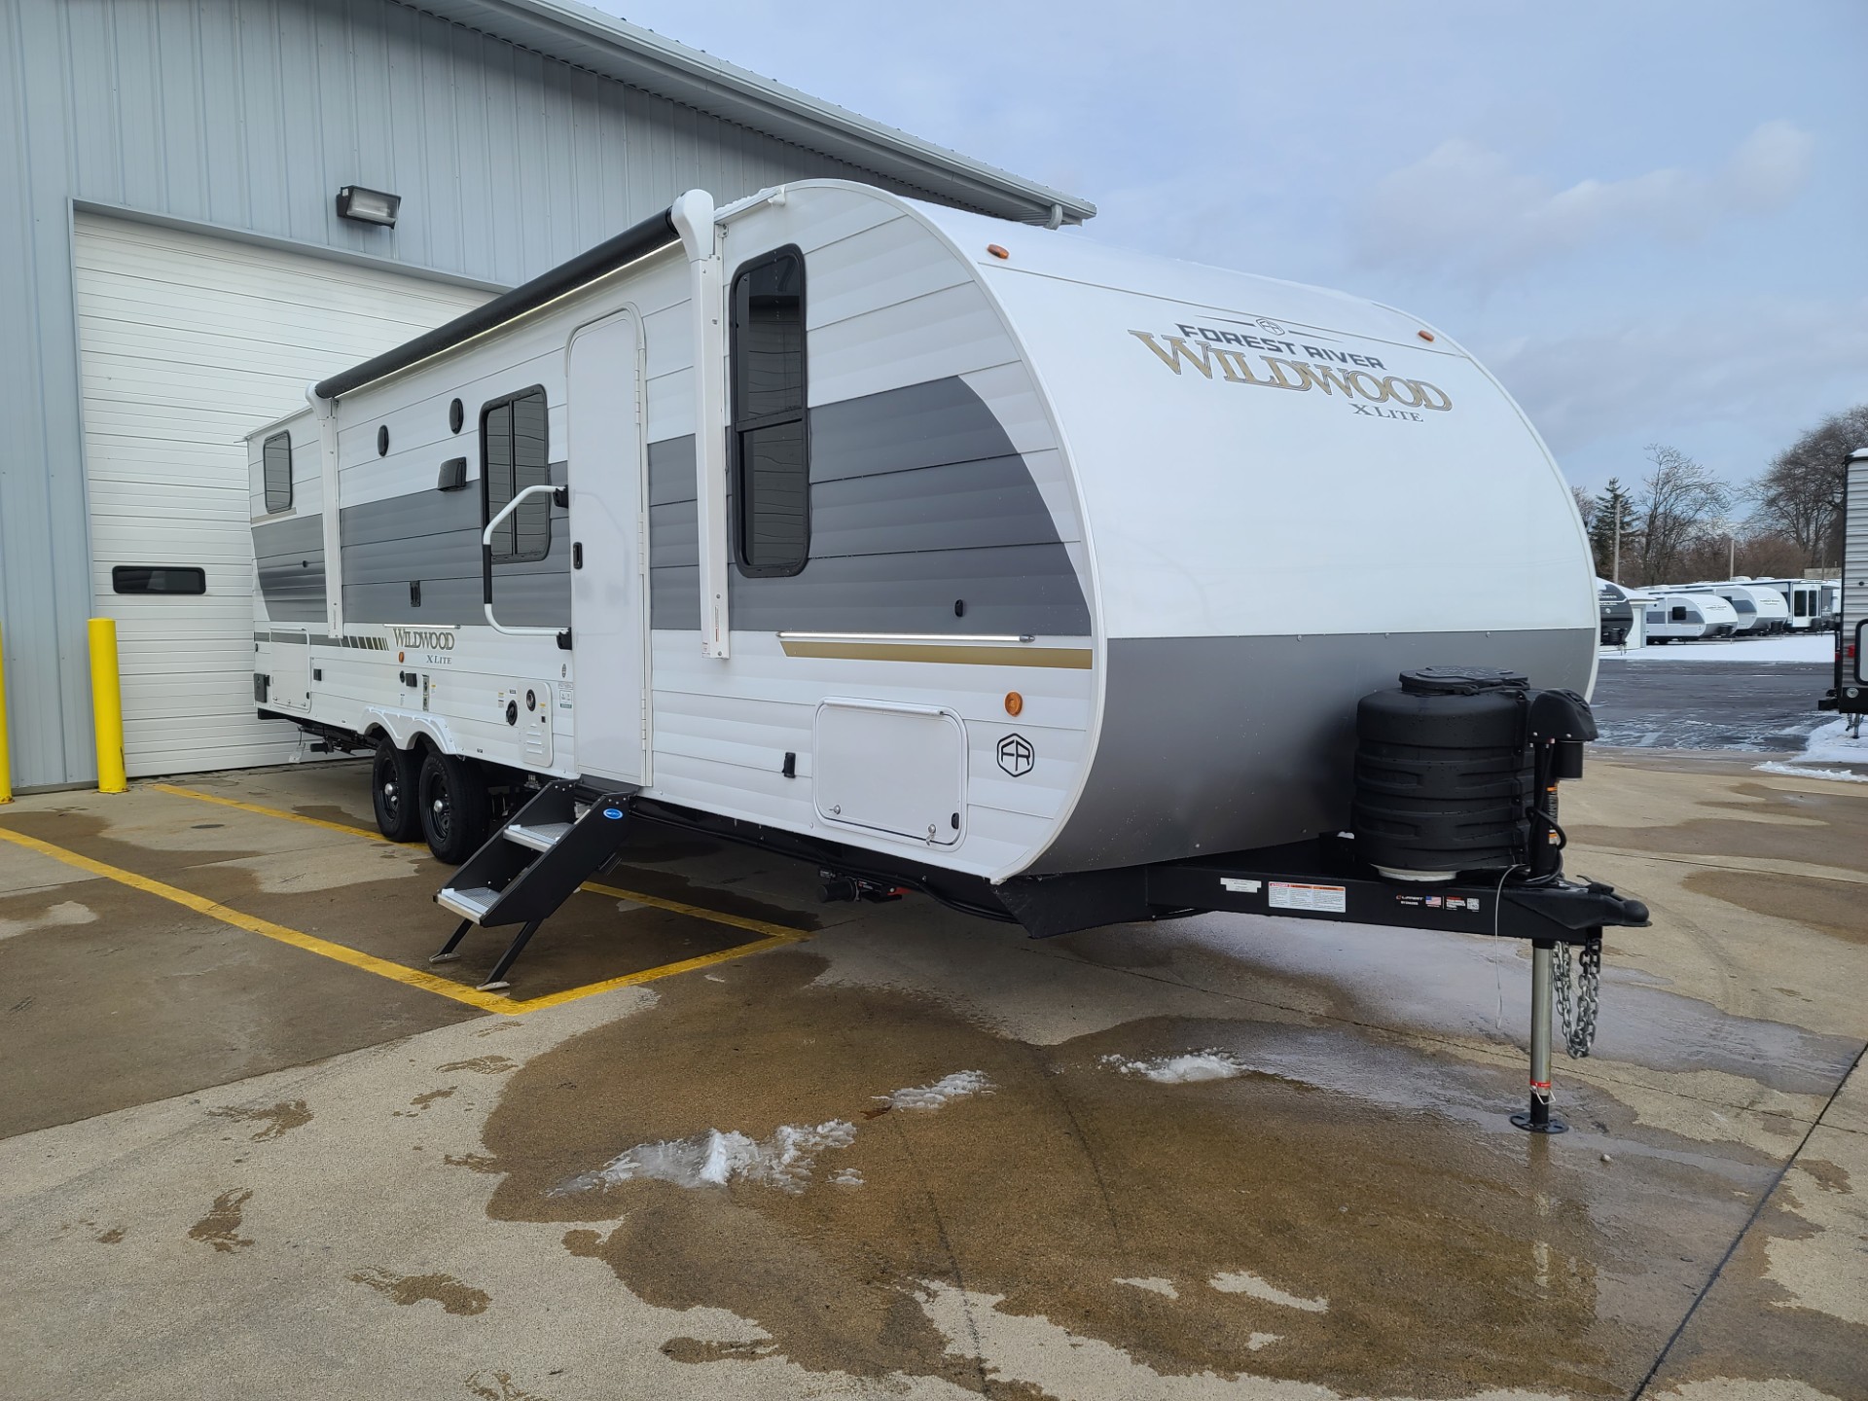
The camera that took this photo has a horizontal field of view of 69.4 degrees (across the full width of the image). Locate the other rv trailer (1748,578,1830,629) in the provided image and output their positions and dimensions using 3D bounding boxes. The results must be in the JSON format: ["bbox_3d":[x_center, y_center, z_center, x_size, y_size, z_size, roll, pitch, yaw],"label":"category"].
[{"bbox_3d":[52.900,-6.240,88.800,2.500,3.500,11.000,-1,4,-17],"label":"other rv trailer"}]

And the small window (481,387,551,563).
[{"bbox_3d":[-1.878,-0.992,6.029,0.060,0.754,0.783,-3,5,-38],"label":"small window"}]

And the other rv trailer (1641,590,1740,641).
[{"bbox_3d":[40.800,-4.660,74.900,2.440,2.880,8.000,-2,4,-21],"label":"other rv trailer"}]

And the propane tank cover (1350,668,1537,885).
[{"bbox_3d":[1.451,0.182,3.867,0.630,0.550,0.370,-3,5,-38],"label":"propane tank cover"}]

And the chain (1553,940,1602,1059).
[{"bbox_3d":[1.703,0.795,3.594,0.080,0.315,0.110,-3,5,-38],"label":"chain"}]

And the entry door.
[{"bbox_3d":[-1.282,-0.599,5.302,0.070,1.822,0.718,-3,5,-38],"label":"entry door"}]

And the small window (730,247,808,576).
[{"bbox_3d":[-0.530,-0.909,4.323,0.060,1.033,0.464,-3,5,-38],"label":"small window"}]

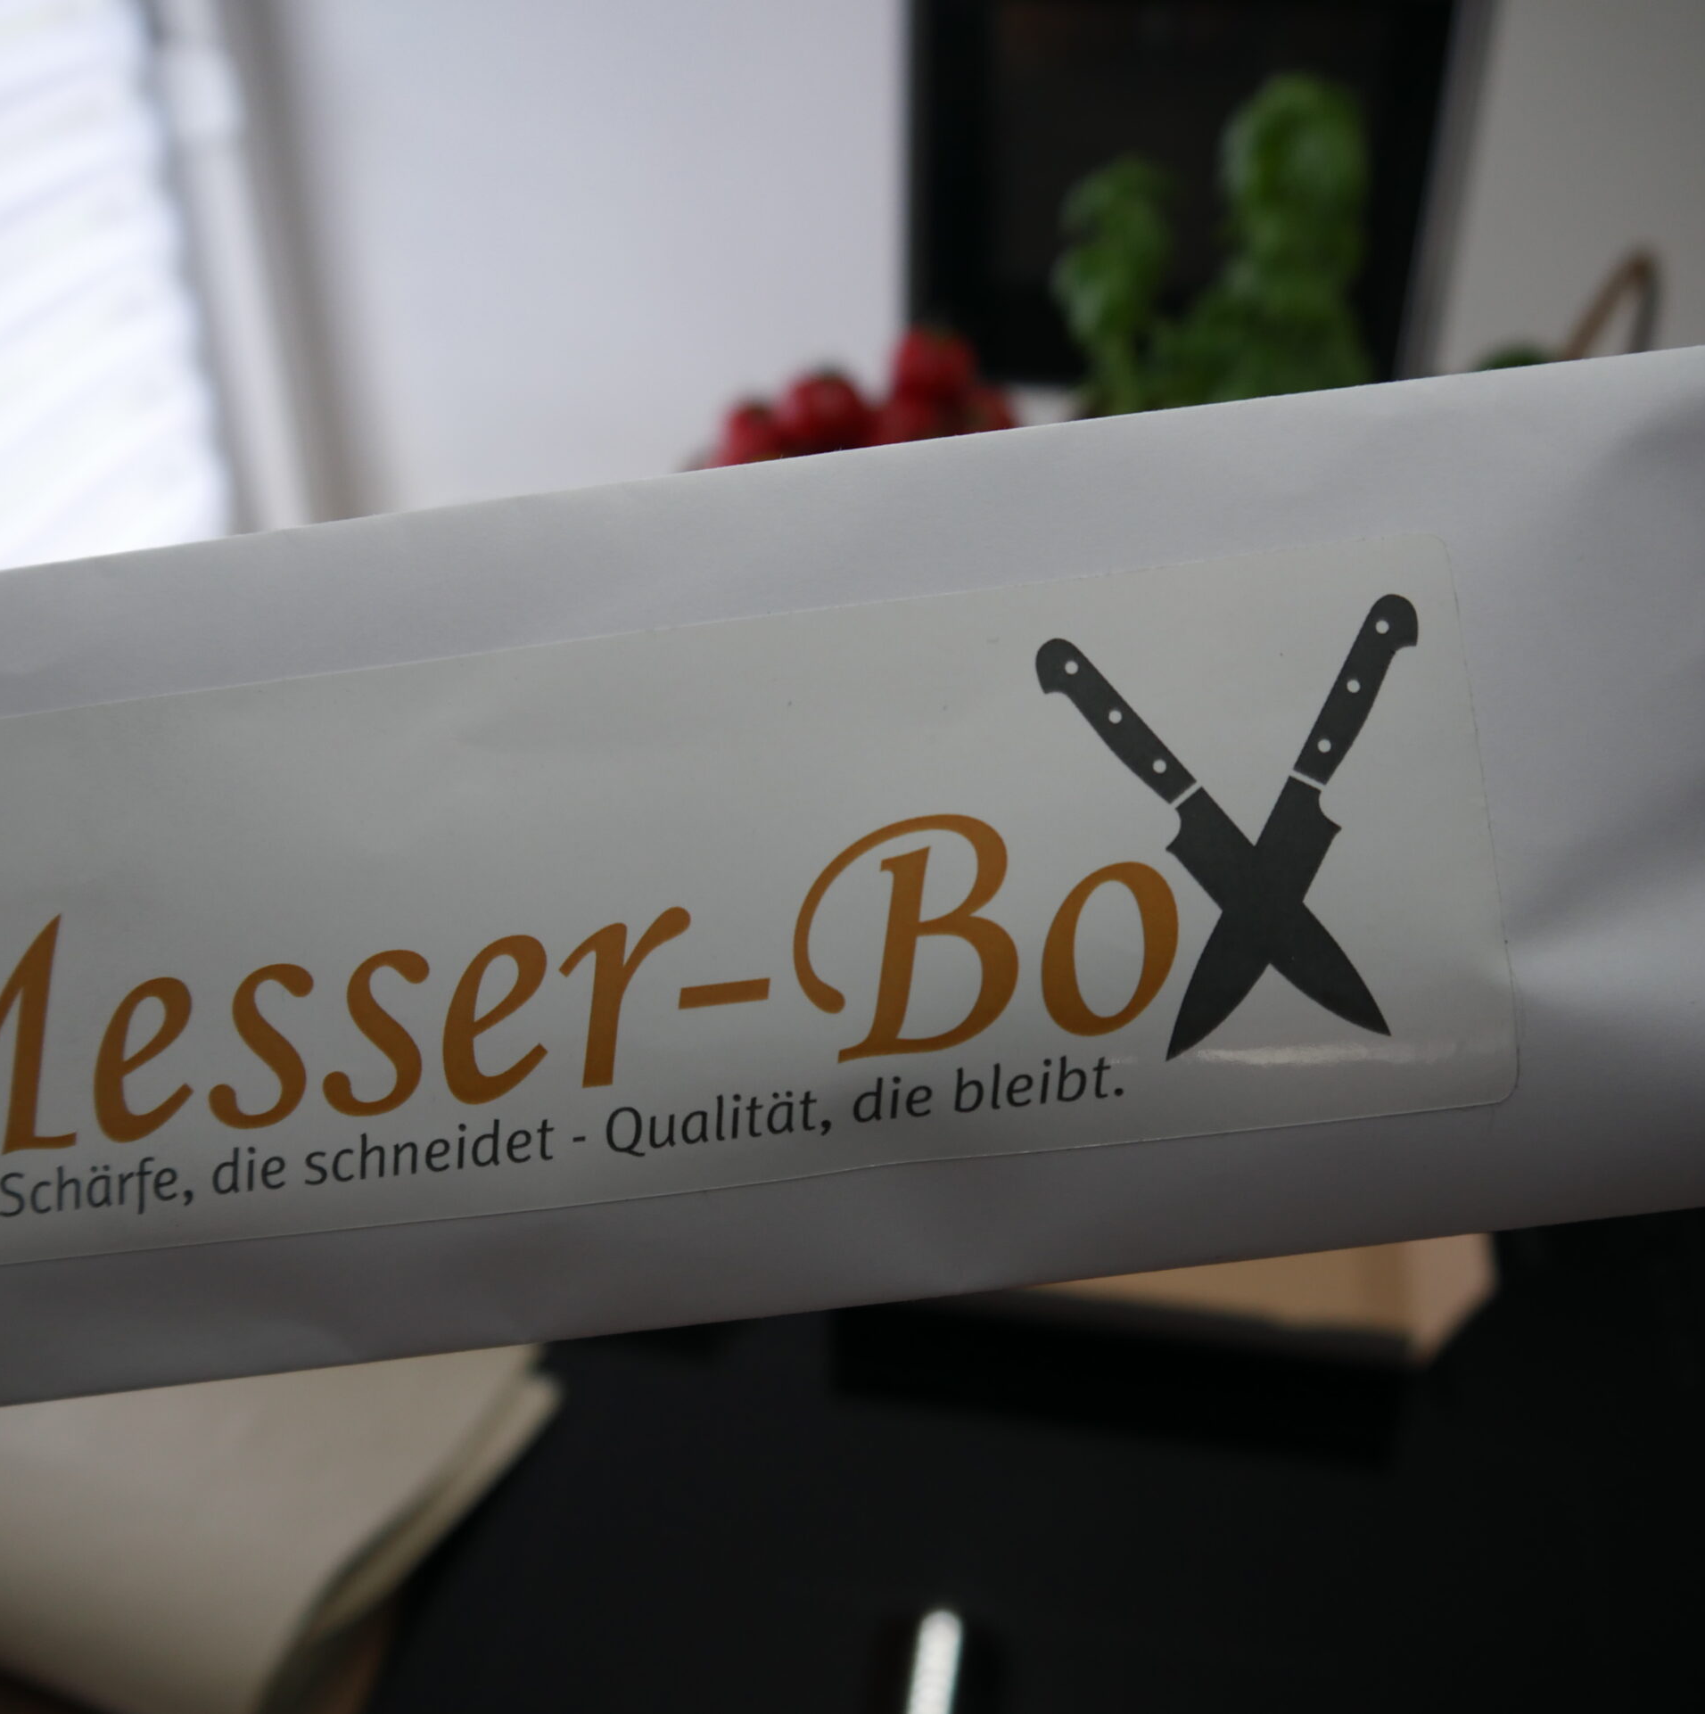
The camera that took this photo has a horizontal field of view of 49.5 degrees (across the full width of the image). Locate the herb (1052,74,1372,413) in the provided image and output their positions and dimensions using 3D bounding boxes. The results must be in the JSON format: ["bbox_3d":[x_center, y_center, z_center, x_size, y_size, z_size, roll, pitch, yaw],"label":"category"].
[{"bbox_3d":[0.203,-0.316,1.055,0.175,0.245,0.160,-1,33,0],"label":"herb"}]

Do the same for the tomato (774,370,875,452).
[{"bbox_3d":[-0.016,-0.250,1.050,0.051,0.047,0.051,-1,33,0],"label":"tomato"}]

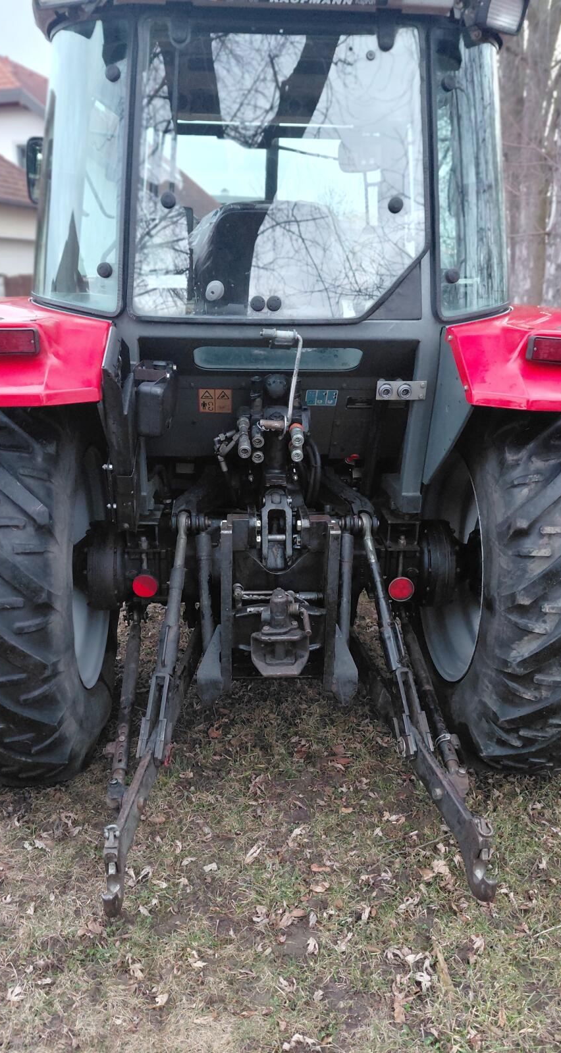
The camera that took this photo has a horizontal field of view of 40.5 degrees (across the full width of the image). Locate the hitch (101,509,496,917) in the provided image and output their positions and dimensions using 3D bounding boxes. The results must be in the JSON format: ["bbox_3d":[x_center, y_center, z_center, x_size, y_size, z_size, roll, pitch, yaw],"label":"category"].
[{"bbox_3d":[0.040,0.474,2.418,1.080,0.970,0.960,0,18,-4],"label":"hitch"}]

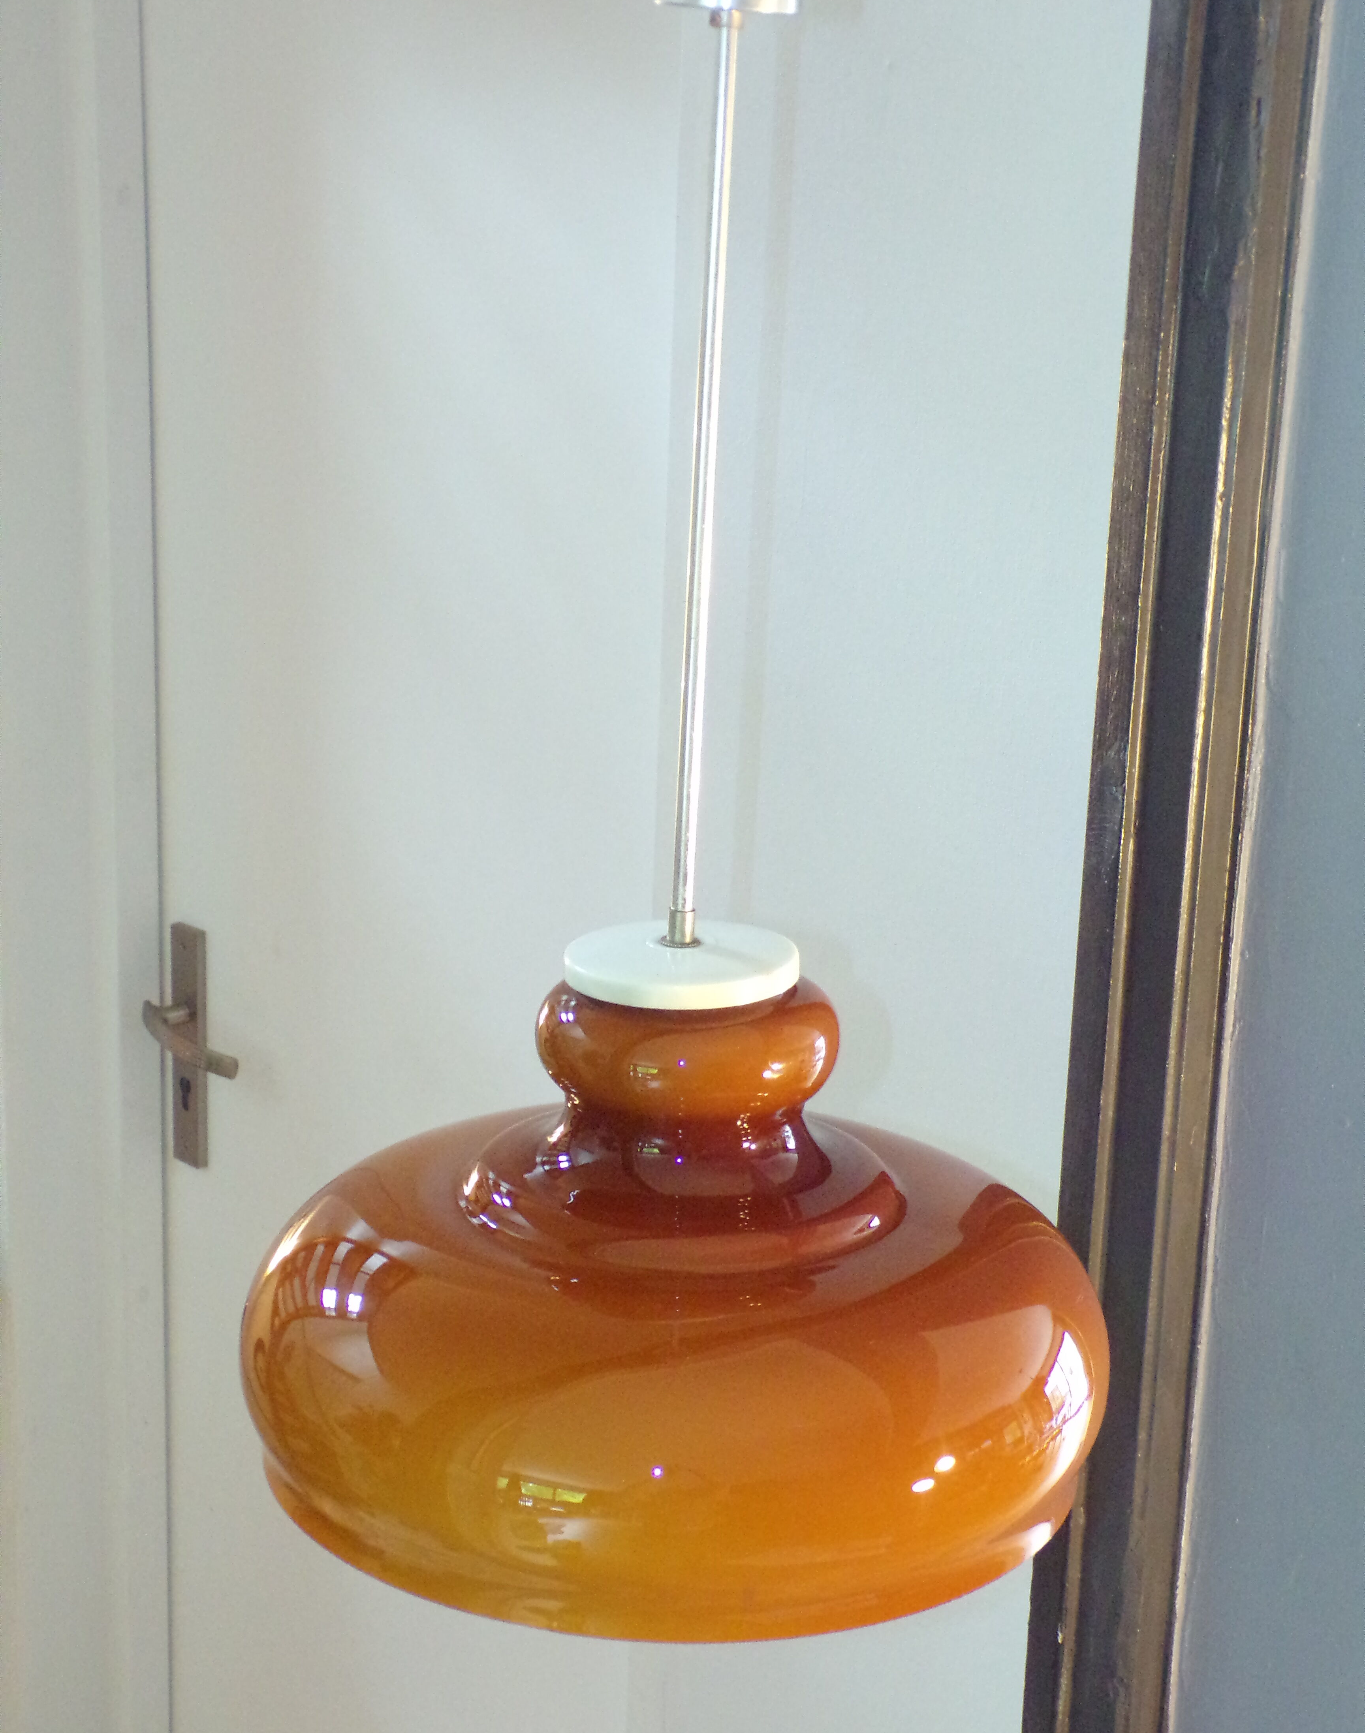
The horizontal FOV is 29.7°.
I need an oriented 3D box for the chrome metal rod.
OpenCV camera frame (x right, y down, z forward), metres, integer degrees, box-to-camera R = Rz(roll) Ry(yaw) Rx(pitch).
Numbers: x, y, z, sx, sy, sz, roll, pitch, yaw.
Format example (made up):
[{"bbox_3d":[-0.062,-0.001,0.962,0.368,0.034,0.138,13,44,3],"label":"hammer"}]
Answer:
[{"bbox_3d":[0.009,-0.155,1.083,0.011,0.391,0.011,3,14,0],"label":"chrome metal rod"}]

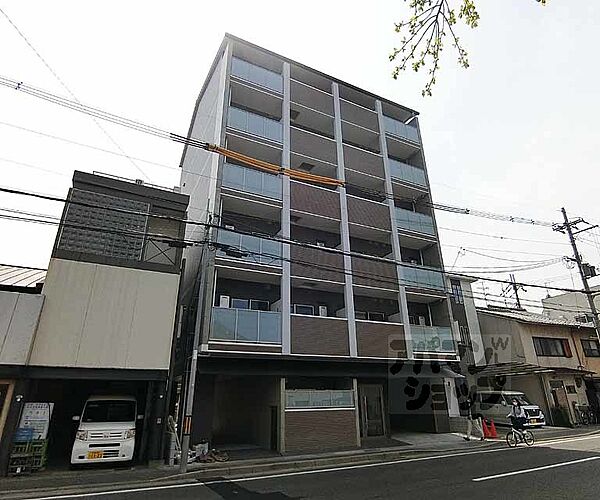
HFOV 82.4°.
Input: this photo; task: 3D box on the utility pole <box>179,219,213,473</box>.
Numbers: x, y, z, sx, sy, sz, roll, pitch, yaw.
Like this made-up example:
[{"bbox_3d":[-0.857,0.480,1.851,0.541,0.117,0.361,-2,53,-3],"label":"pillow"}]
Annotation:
[{"bbox_3d":[-2.963,2.274,10.110,0.250,7.300,0.250,10,-24,-24],"label":"utility pole"}]

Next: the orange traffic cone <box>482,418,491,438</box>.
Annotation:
[{"bbox_3d":[7.378,7.073,13.577,0.350,0.710,0.350,10,-24,-24],"label":"orange traffic cone"}]

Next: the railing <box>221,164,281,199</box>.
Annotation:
[{"bbox_3d":[-1.877,-2.783,14.040,2.560,1.140,0.080,10,-24,-24],"label":"railing"}]

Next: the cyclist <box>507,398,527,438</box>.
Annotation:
[{"bbox_3d":[8.123,6.333,12.825,0.760,1.420,0.480,10,-24,-24],"label":"cyclist"}]

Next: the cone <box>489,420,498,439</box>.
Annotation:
[{"bbox_3d":[7.736,7.147,13.733,0.350,0.710,0.350,10,-24,-24],"label":"cone"}]

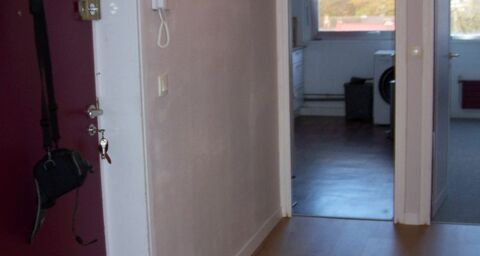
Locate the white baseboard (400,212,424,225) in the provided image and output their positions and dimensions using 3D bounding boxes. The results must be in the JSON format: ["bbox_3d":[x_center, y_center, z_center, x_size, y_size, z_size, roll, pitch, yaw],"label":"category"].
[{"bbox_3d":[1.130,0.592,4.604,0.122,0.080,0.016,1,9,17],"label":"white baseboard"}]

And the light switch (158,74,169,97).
[{"bbox_3d":[-0.304,-0.168,2.805,0.014,0.083,0.076,1,9,17],"label":"light switch"}]

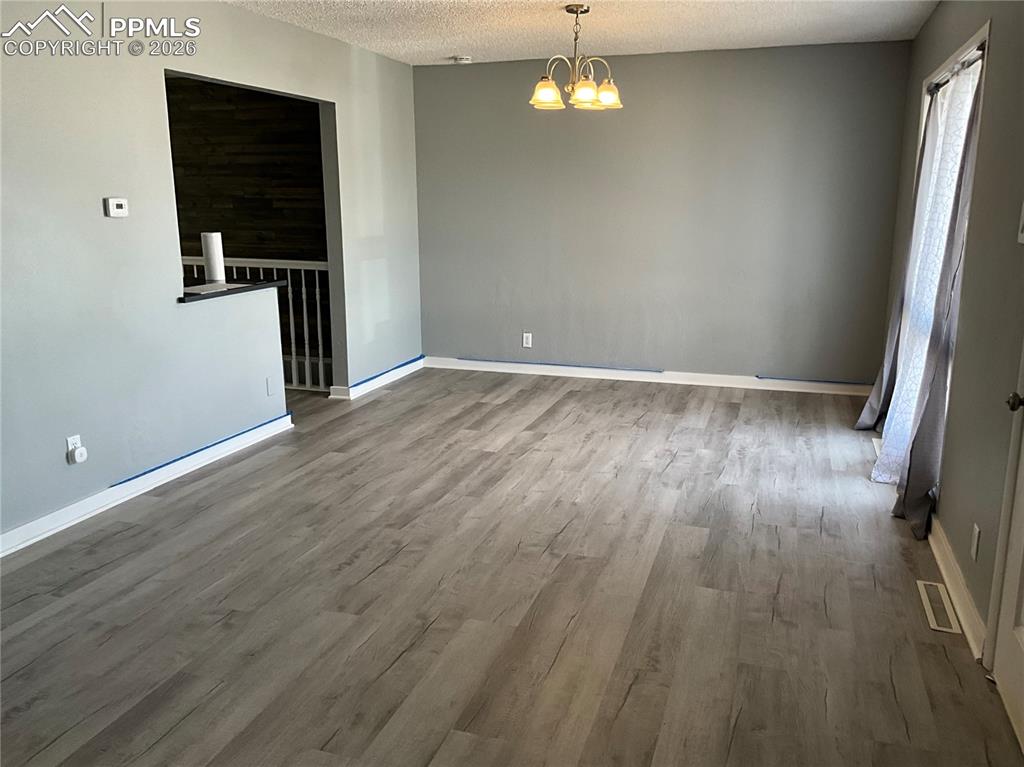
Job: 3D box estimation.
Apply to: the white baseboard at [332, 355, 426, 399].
[{"bbox_3d":[-1.030,-0.054,6.700,0.173,0.087,1.277,4,13,18],"label":"white baseboard"}]

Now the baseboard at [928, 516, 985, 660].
[{"bbox_3d":[1.629,0.722,3.158,0.020,0.089,1.040,4,13,18],"label":"baseboard"}]

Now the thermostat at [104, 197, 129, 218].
[{"bbox_3d":[-1.794,-0.801,3.905,0.027,0.075,0.109,4,13,18],"label":"thermostat"}]

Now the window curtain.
[{"bbox_3d":[2.002,-0.512,4.292,0.257,2.010,1.861,4,13,18],"label":"window curtain"}]

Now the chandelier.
[{"bbox_3d":[0.351,-1.771,4.670,0.525,0.520,0.525,0,12,0],"label":"chandelier"}]

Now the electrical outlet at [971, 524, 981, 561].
[{"bbox_3d":[1.550,0.527,2.869,0.012,0.115,0.071,4,13,18],"label":"electrical outlet"}]

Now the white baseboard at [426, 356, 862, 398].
[{"bbox_3d":[0.946,-0.059,6.710,3.599,0.087,0.020,4,13,18],"label":"white baseboard"}]

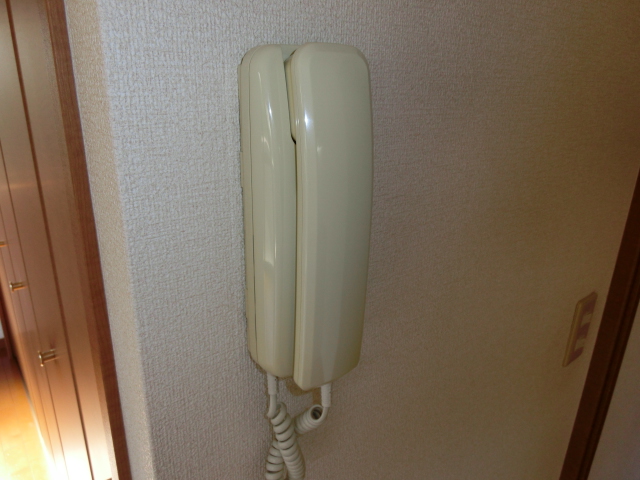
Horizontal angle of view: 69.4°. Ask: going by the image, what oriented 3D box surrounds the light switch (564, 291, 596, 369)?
[{"bbox_3d":[0.449,0.155,0.797,0.070,0.120,0.008,-14,25,-39],"label":"light switch"}]

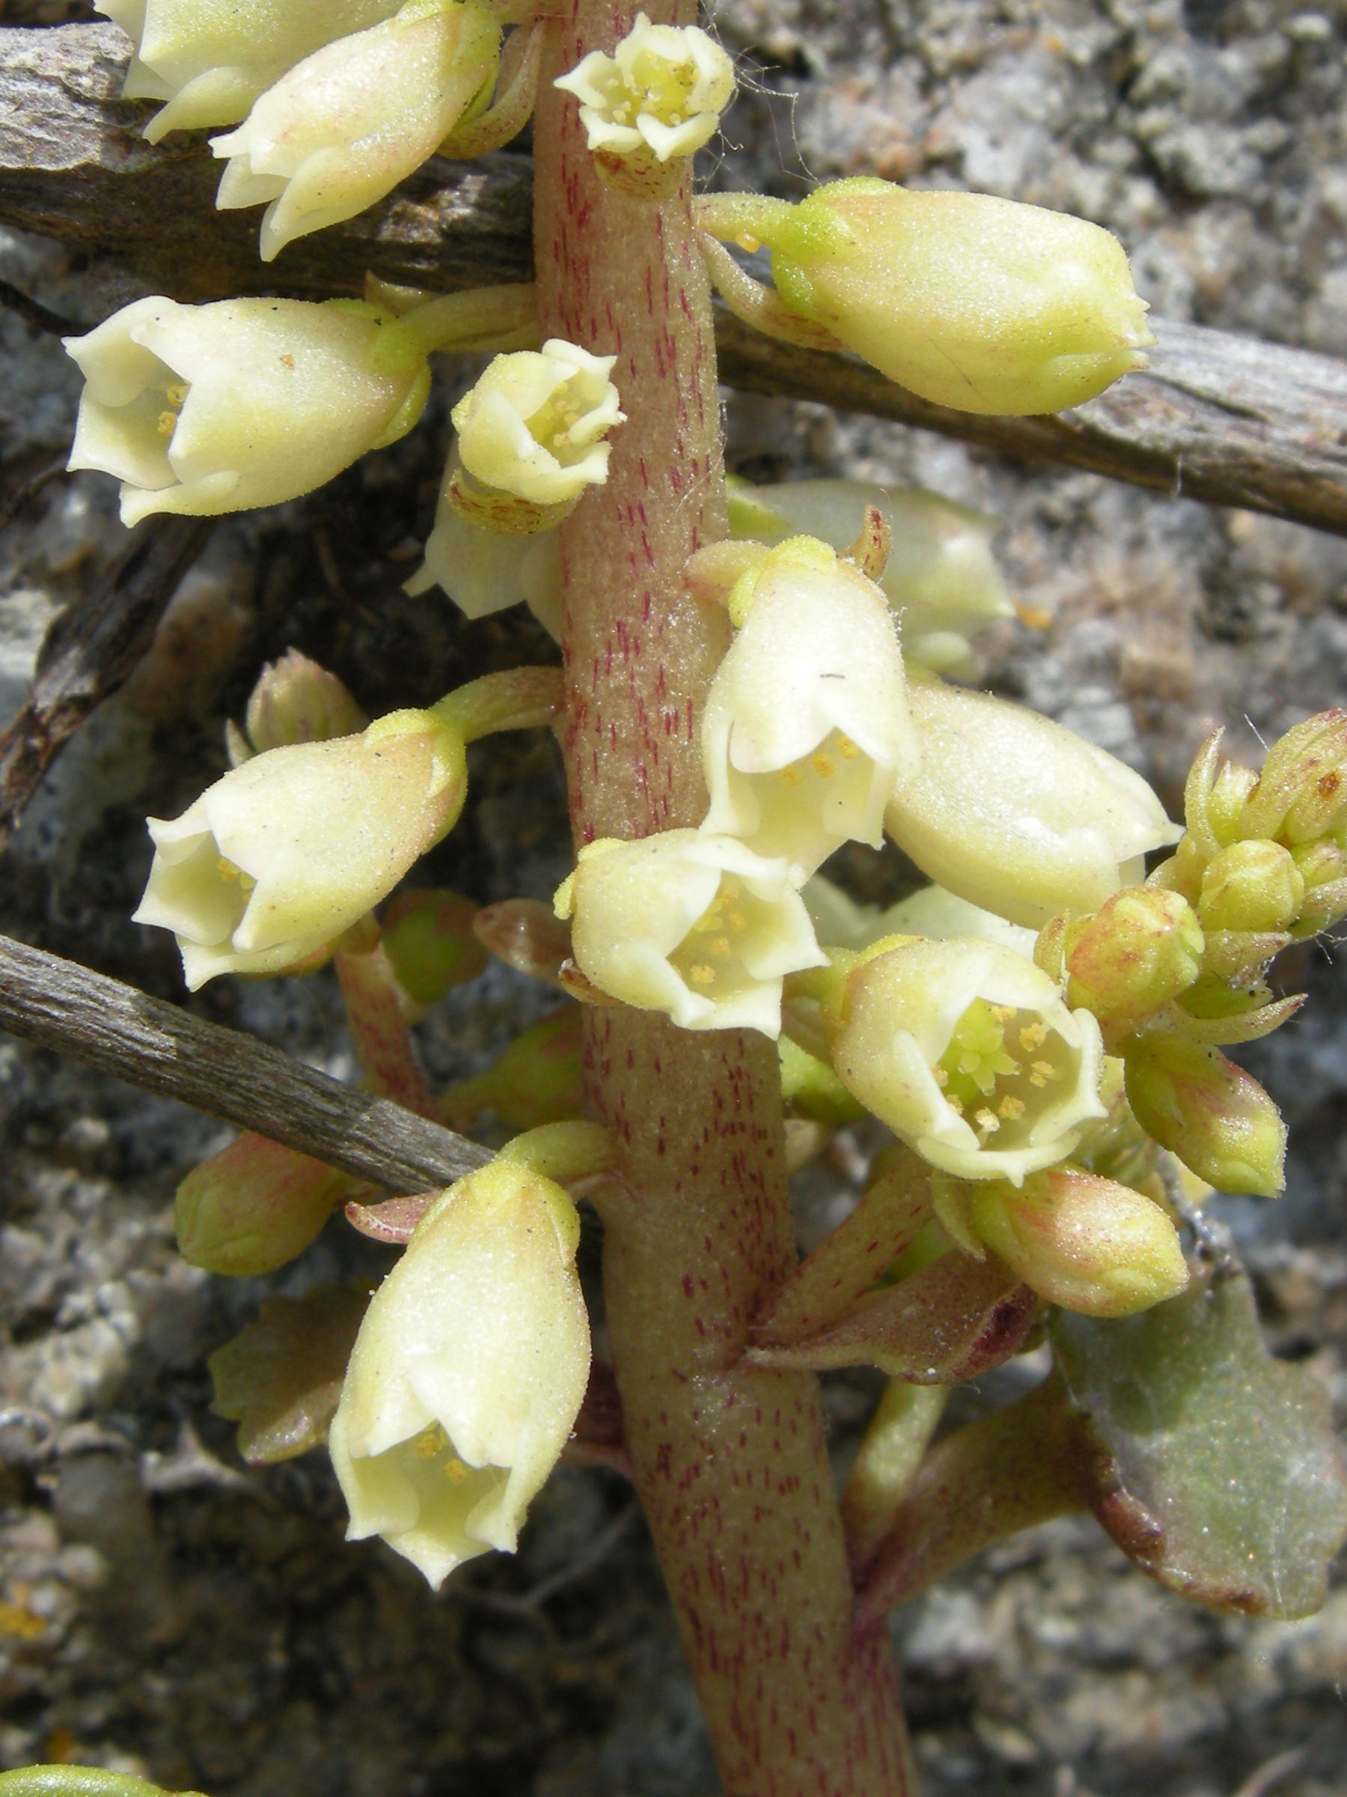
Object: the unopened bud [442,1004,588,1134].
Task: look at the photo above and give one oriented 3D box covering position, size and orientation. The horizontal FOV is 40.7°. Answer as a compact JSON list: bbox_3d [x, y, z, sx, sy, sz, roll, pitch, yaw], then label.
[{"bbox_3d":[-0.003,0.005,0.051,0.005,0.003,0.003,-28,21,6],"label":"unopened bud"}]

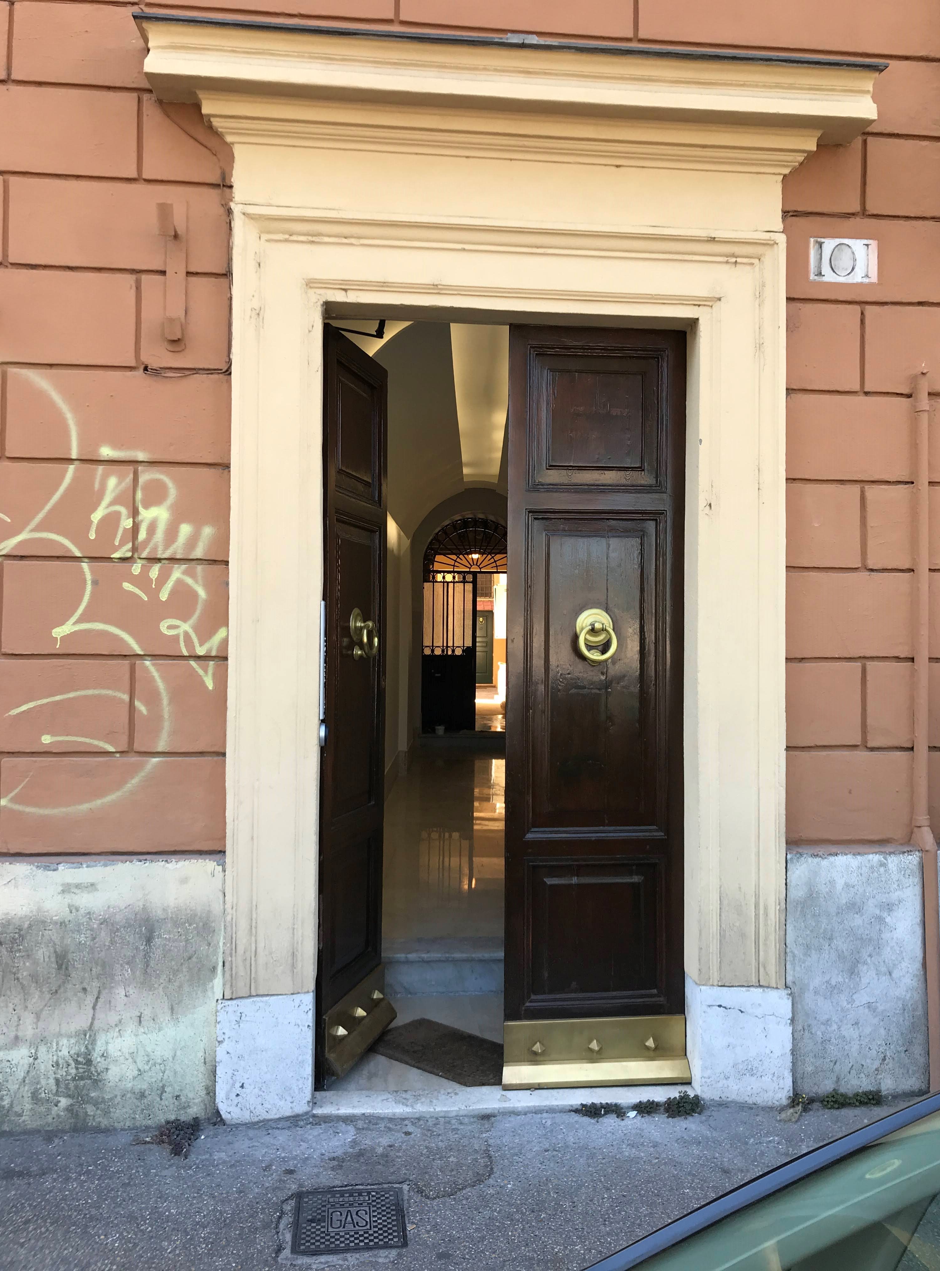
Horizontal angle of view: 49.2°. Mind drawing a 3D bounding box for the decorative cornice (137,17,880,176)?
[{"bbox_3d":[0.169,-1.776,3.454,2.480,0.325,0.210,0,-1,-6],"label":"decorative cornice"}]

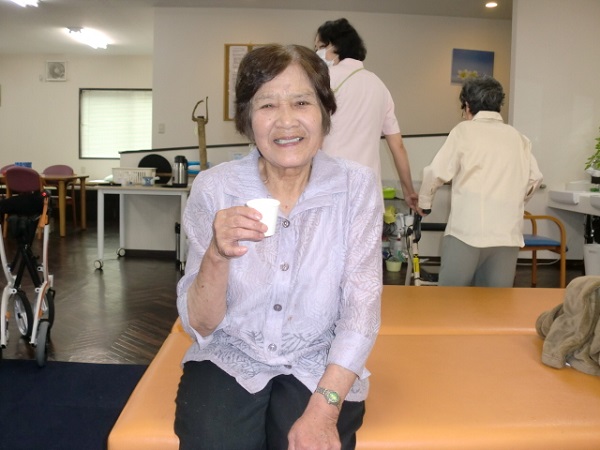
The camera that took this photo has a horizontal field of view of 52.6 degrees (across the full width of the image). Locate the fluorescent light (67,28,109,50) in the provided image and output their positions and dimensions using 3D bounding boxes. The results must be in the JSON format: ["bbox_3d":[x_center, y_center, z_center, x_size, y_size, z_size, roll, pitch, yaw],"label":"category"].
[{"bbox_3d":[-2.806,-2.475,8.050,0.240,0.110,1.240,1,5,-2],"label":"fluorescent light"}]

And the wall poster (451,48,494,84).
[{"bbox_3d":[1.956,-1.767,6.850,0.475,0.410,0.030,4,5,0],"label":"wall poster"}]

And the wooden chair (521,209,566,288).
[{"bbox_3d":[1.680,0.142,4.680,0.570,0.790,0.550,2,5,0],"label":"wooden chair"}]

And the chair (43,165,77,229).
[{"bbox_3d":[-3.292,-0.352,8.280,0.530,0.820,0.550,1,6,-10],"label":"chair"}]

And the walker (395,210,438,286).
[{"bbox_3d":[0.820,0.265,3.250,0.540,0.780,0.600,1,5,-5],"label":"walker"}]

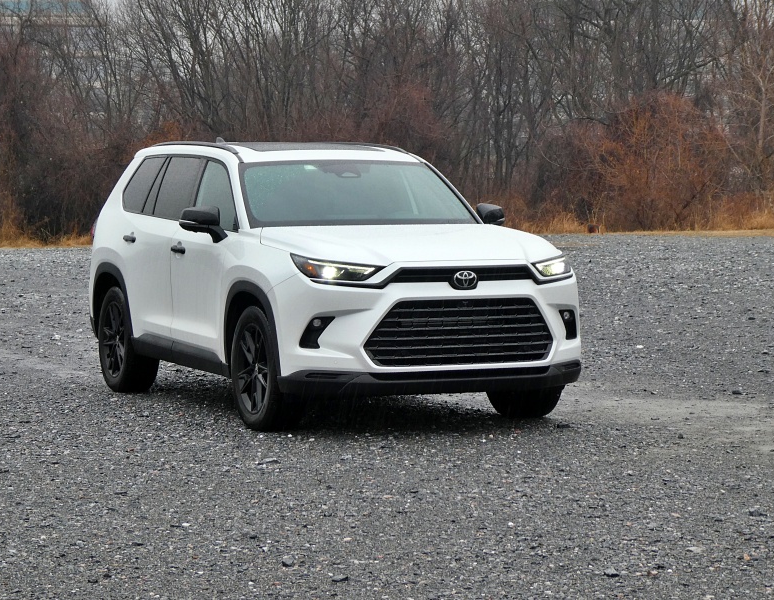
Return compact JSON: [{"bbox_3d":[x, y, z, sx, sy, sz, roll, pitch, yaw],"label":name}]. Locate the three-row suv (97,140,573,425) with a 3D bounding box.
[{"bbox_3d":[-0.581,-0.175,12.605,2.040,1.780,5.090,-1,3,-25],"label":"three-row suv"}]

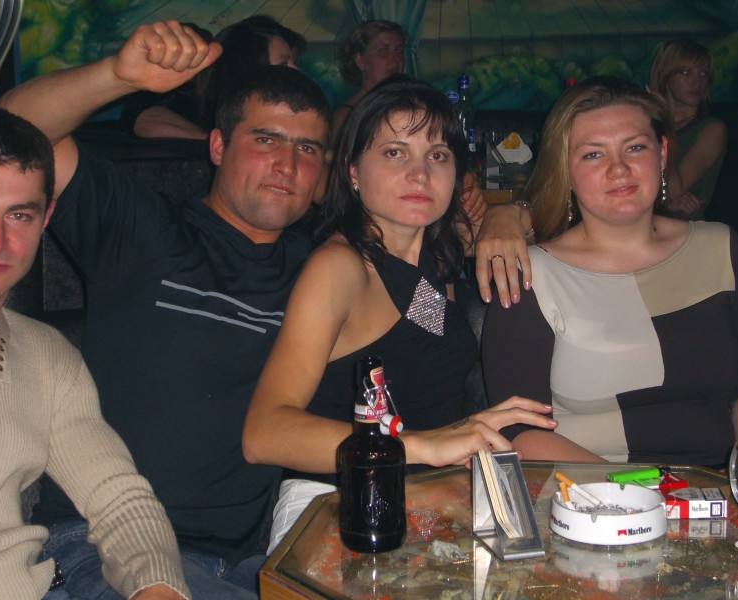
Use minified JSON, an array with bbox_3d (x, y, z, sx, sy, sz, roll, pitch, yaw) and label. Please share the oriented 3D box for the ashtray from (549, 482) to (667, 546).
[{"bbox_3d":[0.288,0.256,1.882,0.140,0.036,0.140,1,10,9],"label":"ashtray"}]

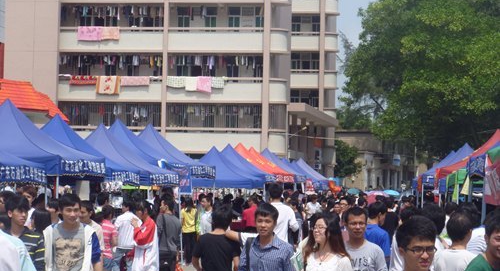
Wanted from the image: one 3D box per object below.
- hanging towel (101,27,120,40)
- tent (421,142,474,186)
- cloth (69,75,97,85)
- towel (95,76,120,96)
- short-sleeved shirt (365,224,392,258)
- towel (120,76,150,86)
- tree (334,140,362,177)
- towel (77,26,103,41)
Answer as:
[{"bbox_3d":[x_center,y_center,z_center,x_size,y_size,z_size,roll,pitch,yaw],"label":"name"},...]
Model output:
[{"bbox_3d":[-9.486,-6.960,108.361,1.307,0.907,0.200,1,-2,7],"label":"hanging towel"},{"bbox_3d":[6.688,1.916,48.994,3.000,3.350,3.000,1,-2,7],"label":"tent"},{"bbox_3d":[-11.369,-3.759,108.492,1.953,0.635,0.200,1,-2,7],"label":"cloth"},{"bbox_3d":[-9.587,-3.392,107.800,1.620,1.220,0.220,1,-2,9],"label":"towel"},{"bbox_3d":[1.233,1.259,16.600,0.460,0.670,0.280,0,-2,38],"label":"short-sleeved shirt"},{"bbox_3d":[-7.726,-3.640,107.500,1.920,0.680,0.220,1,-2,9],"label":"towel"},{"bbox_3d":[8.364,3.666,148.044,4.300,6.400,4.300,1,-2,9],"label":"tree"},{"bbox_3d":[-10.937,-6.944,108.543,1.688,0.963,0.200,1,-2,7],"label":"towel"}]

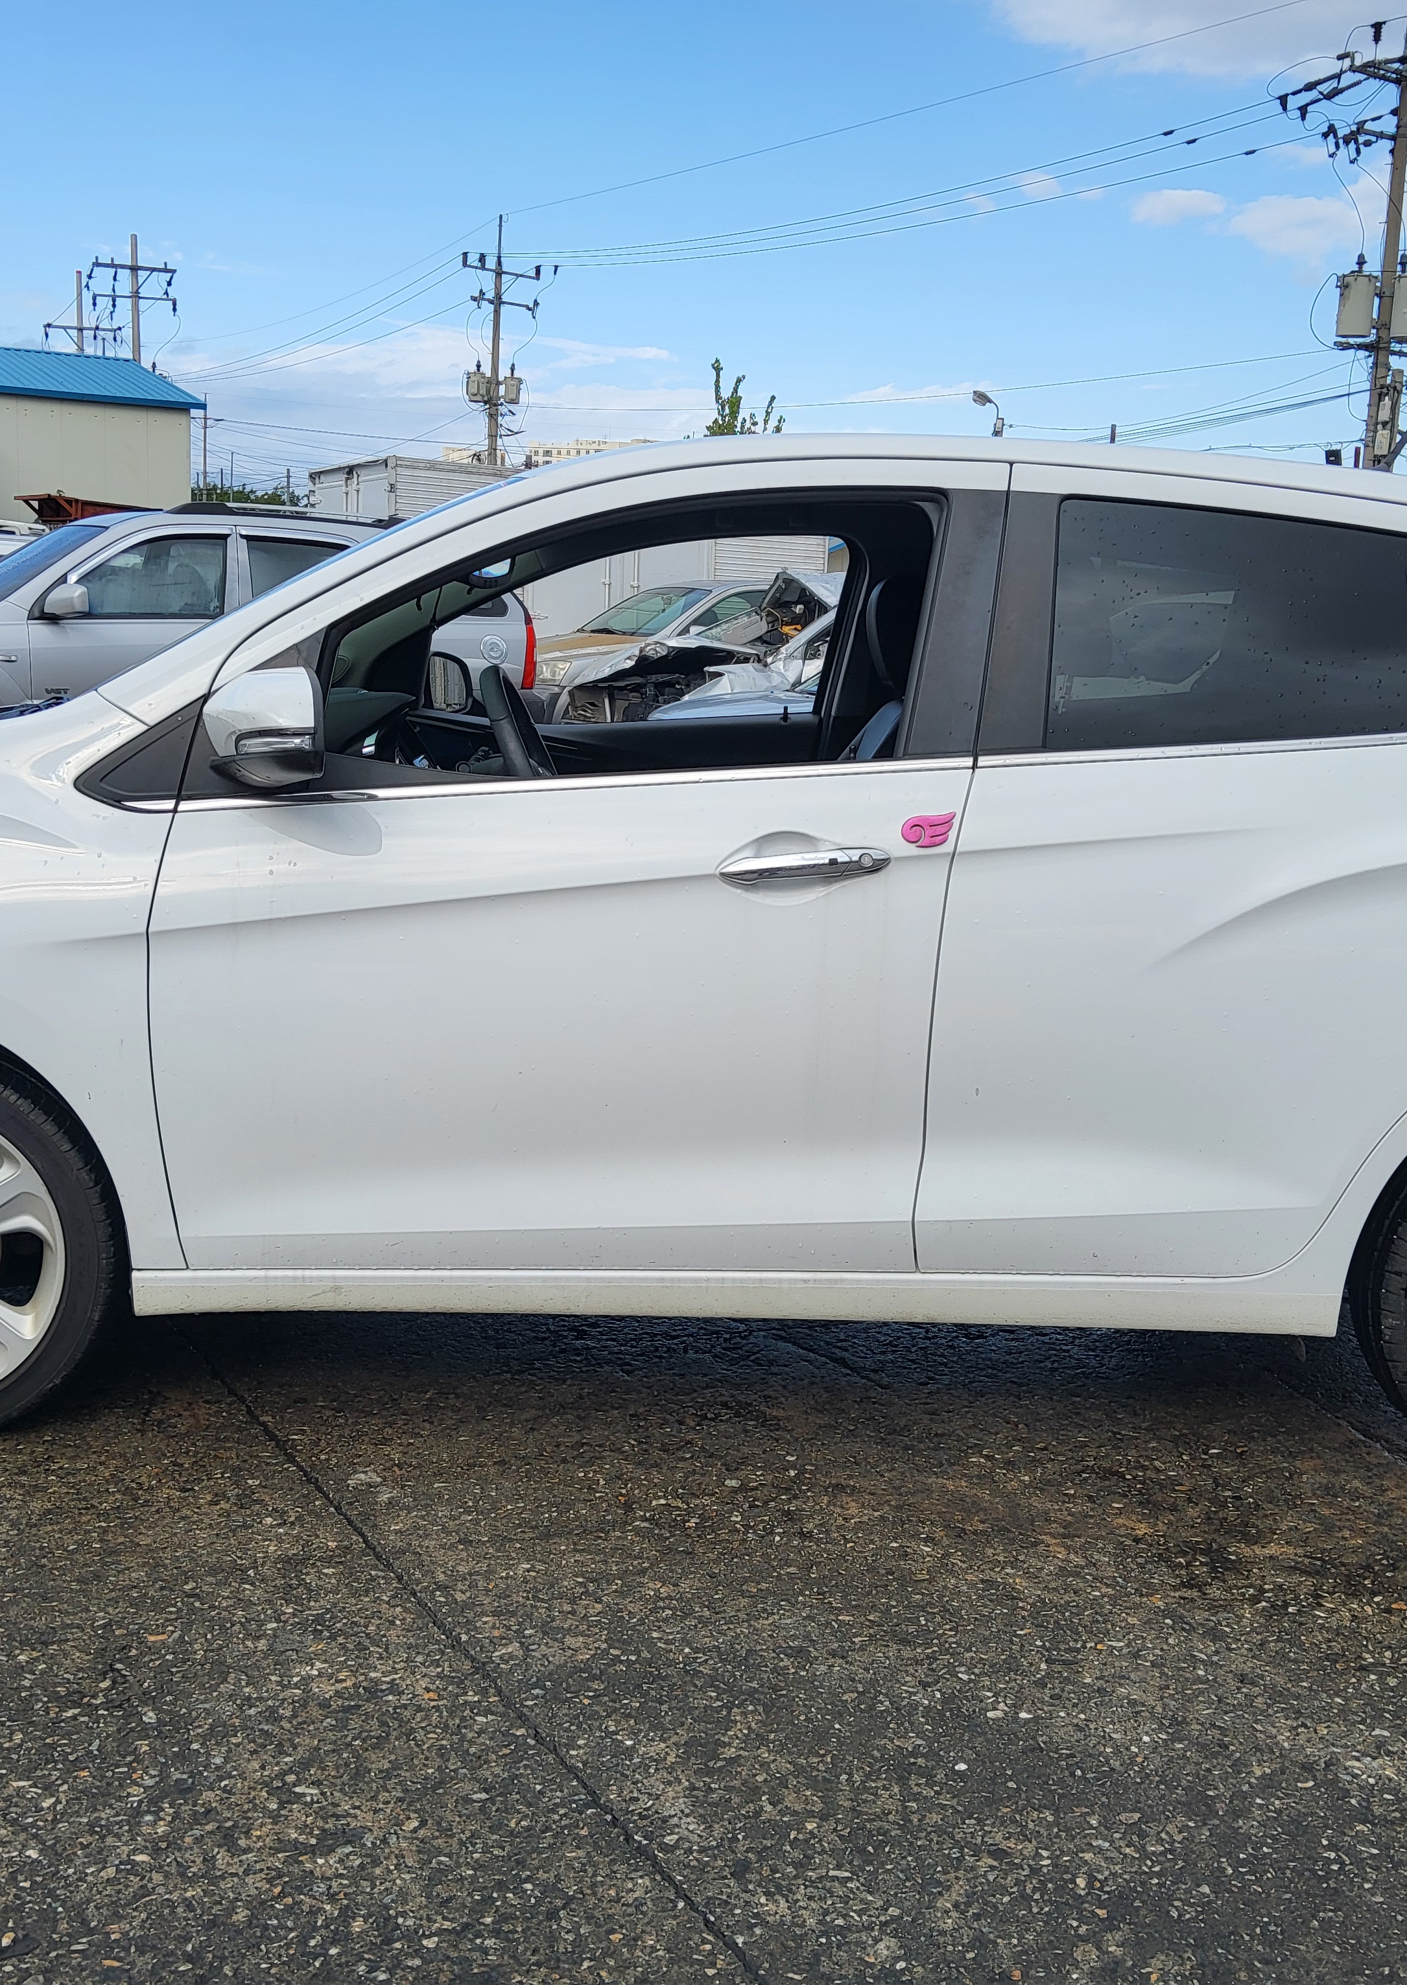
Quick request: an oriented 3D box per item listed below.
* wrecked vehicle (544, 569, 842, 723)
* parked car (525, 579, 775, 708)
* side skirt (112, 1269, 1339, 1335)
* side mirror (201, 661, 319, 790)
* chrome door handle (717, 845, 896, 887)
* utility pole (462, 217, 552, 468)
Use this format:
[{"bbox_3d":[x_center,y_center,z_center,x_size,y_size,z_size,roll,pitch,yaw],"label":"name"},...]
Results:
[{"bbox_3d":[0.875,-2.288,14.867,4.300,1.500,1.750,-3,12,-29],"label":"wrecked vehicle"},{"bbox_3d":[0.080,-2.957,18.156,4.500,1.460,1.750,-4,12,-31],"label":"parked car"},{"bbox_3d":[0.055,0.427,2.858,1.720,0.100,0.080,2,10,-2],"label":"side skirt"},{"bbox_3d":[-0.575,-0.346,2.588,0.145,0.155,0.210,2,10,-2],"label":"side mirror"},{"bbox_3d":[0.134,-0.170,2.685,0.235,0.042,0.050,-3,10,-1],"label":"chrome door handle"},{"bbox_3d":[-5.750,-15.171,55.226,2.500,12.040,1.200,-3,12,-29],"label":"utility pole"}]

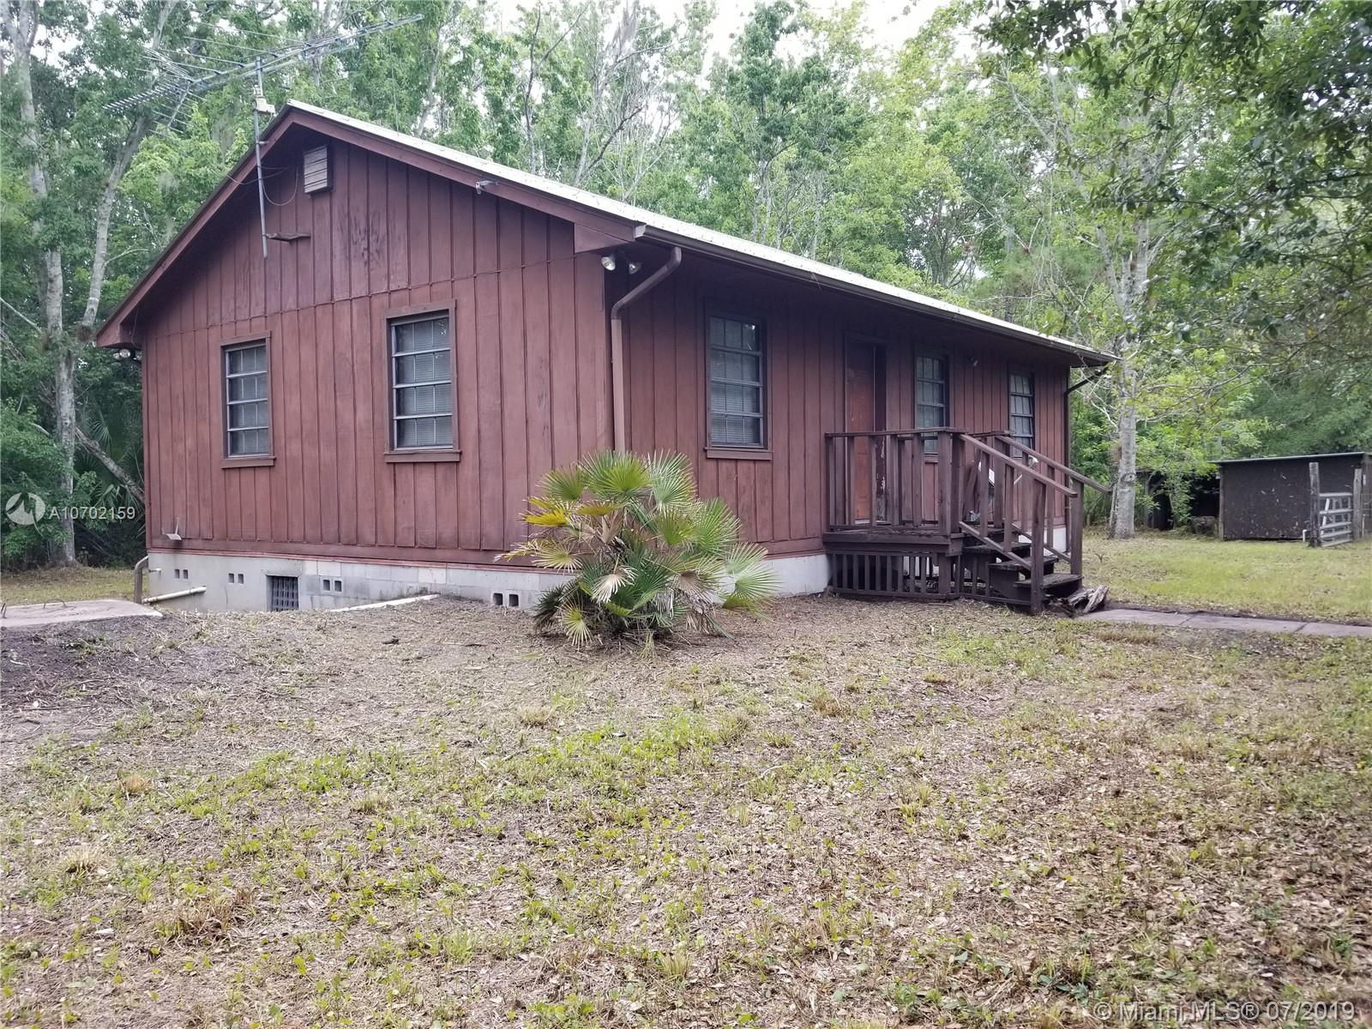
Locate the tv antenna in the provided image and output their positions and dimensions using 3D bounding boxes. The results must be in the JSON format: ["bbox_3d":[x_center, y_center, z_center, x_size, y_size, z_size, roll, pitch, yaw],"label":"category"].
[{"bbox_3d":[-4.327,-3.658,10.212,4.500,2.250,2.100,0,2,28],"label":"tv antenna"}]

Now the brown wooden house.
[{"bbox_3d":[0.372,-1.700,14.294,10.500,5.040,11.650,1,2,38],"label":"brown wooden house"}]

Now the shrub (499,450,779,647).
[{"bbox_3d":[-0.333,0.233,7.350,1.850,1.320,1.750,-1,2,0],"label":"shrub"}]

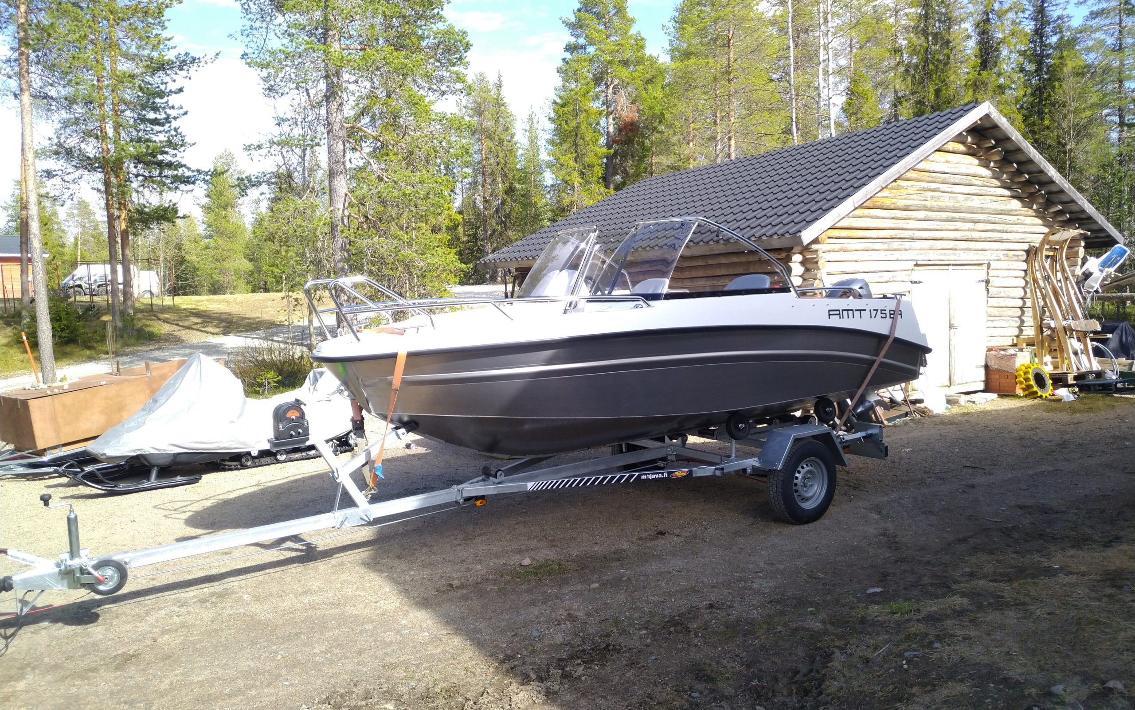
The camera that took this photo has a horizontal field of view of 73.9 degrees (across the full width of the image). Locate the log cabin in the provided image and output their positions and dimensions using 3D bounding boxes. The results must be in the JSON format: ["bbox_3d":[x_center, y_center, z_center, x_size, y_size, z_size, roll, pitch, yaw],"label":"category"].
[{"bbox_3d":[4.750,-2.030,16.200,9.600,4.650,9.000,-4,5,-34],"label":"log cabin"}]

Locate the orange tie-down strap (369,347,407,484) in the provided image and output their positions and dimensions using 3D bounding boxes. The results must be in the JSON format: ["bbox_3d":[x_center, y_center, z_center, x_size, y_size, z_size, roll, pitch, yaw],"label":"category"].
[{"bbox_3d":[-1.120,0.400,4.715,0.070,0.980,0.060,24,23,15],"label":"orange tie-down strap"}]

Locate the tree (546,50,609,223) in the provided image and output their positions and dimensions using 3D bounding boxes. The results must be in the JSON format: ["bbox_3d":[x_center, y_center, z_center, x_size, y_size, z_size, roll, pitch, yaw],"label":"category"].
[{"bbox_3d":[0.465,-5.338,26.386,2.200,10.050,2.200,-1,4,0],"label":"tree"}]

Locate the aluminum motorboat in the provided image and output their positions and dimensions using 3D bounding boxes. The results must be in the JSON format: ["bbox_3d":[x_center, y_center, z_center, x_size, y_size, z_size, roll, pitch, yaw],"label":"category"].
[{"bbox_3d":[0.690,-0.170,6.200,5.500,1.800,2.050,-4,5,-33],"label":"aluminum motorboat"}]

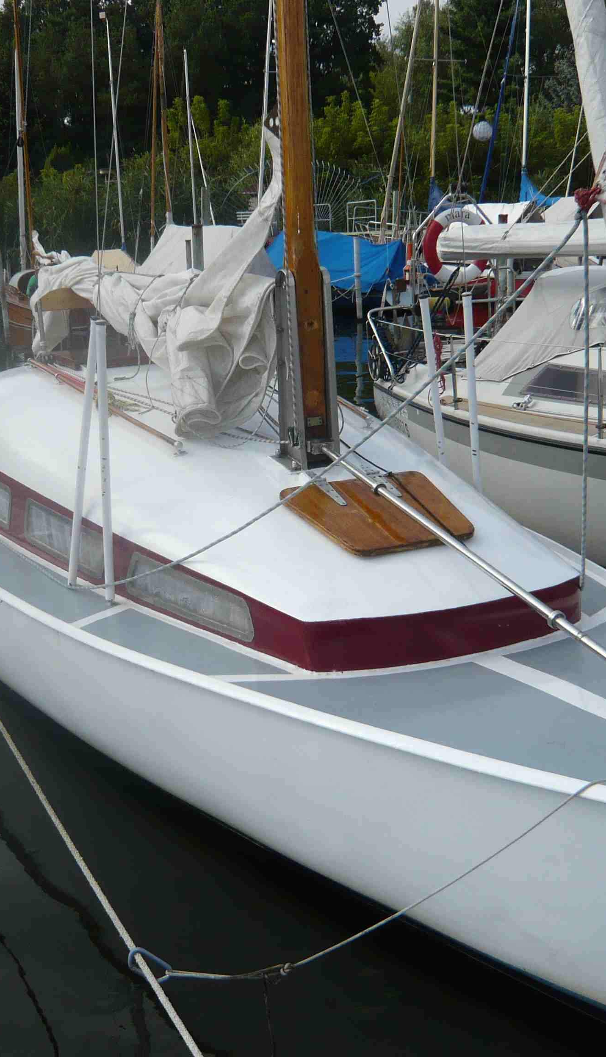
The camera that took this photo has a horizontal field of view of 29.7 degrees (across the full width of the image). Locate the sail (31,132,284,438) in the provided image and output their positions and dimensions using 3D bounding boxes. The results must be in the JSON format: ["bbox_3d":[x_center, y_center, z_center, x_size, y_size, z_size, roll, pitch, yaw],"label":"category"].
[{"bbox_3d":[-0.870,-1.257,5.859,0.520,1.280,2.650,-11,18,-32],"label":"sail"}]

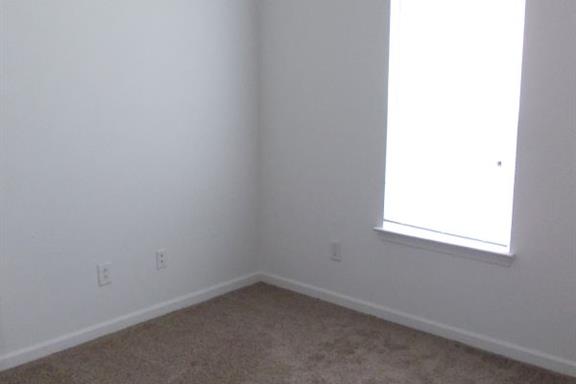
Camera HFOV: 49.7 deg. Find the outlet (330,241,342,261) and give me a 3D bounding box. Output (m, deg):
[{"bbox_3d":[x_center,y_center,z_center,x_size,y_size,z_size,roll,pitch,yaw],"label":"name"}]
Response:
[{"bbox_3d":[0.301,0.368,3.899,0.076,0.119,0.012,9,14,40],"label":"outlet"}]

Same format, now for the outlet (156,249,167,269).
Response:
[{"bbox_3d":[-0.745,0.403,3.698,0.012,0.119,0.076,9,14,40],"label":"outlet"}]

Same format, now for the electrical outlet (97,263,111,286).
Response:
[{"bbox_3d":[-1.001,0.453,3.410,0.012,0.119,0.076,9,14,40],"label":"electrical outlet"}]

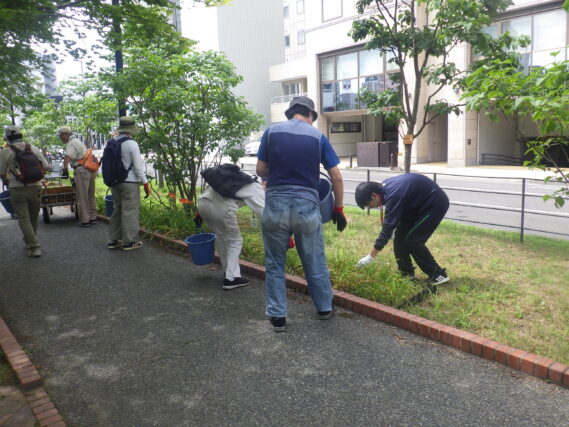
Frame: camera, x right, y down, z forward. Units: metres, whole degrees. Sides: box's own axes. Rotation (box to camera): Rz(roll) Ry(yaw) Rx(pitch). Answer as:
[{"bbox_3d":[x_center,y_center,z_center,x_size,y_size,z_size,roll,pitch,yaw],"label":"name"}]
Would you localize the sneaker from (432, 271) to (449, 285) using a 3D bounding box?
[{"bbox_3d":[1.357,0.567,4.074,0.270,0.110,0.100,-8,11,-36],"label":"sneaker"}]

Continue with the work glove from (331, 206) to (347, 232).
[{"bbox_3d":[0.419,0.049,3.540,0.100,0.195,0.090,0,9,3],"label":"work glove"}]

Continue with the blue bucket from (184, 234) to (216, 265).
[{"bbox_3d":[-0.840,0.355,4.600,0.300,0.280,0.300,-1,9,0],"label":"blue bucket"}]

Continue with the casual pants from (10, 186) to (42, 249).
[{"bbox_3d":[-3.301,0.038,5.912,0.310,0.840,0.370,7,12,43],"label":"casual pants"}]

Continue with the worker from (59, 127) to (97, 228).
[{"bbox_3d":[-3.463,-0.621,7.720,0.520,1.650,0.460,3,9,21],"label":"worker"}]

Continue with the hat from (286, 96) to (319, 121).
[{"bbox_3d":[0.127,-0.780,3.435,0.250,0.140,0.280,1,-6,15],"label":"hat"}]

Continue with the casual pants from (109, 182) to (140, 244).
[{"bbox_3d":[-2.099,0.000,6.040,0.370,0.830,0.290,5,11,35],"label":"casual pants"}]

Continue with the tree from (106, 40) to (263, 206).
[{"bbox_3d":[-1.574,-1.329,7.280,2.250,2.700,2.100,7,11,39],"label":"tree"}]

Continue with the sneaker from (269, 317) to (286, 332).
[{"bbox_3d":[-0.041,0.780,3.485,0.105,0.110,0.280,-2,9,-4],"label":"sneaker"}]

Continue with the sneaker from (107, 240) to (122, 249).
[{"bbox_3d":[-2.250,0.386,6.268,0.105,0.110,0.280,7,12,40],"label":"sneaker"}]

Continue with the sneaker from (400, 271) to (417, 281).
[{"bbox_3d":[1.118,0.566,4.200,0.250,0.100,0.100,-6,10,-30],"label":"sneaker"}]

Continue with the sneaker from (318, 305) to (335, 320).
[{"bbox_3d":[0.350,0.740,3.687,0.105,0.110,0.280,1,9,16],"label":"sneaker"}]

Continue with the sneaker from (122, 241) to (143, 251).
[{"bbox_3d":[-2.004,0.422,6.070,0.105,0.110,0.275,7,12,42],"label":"sneaker"}]

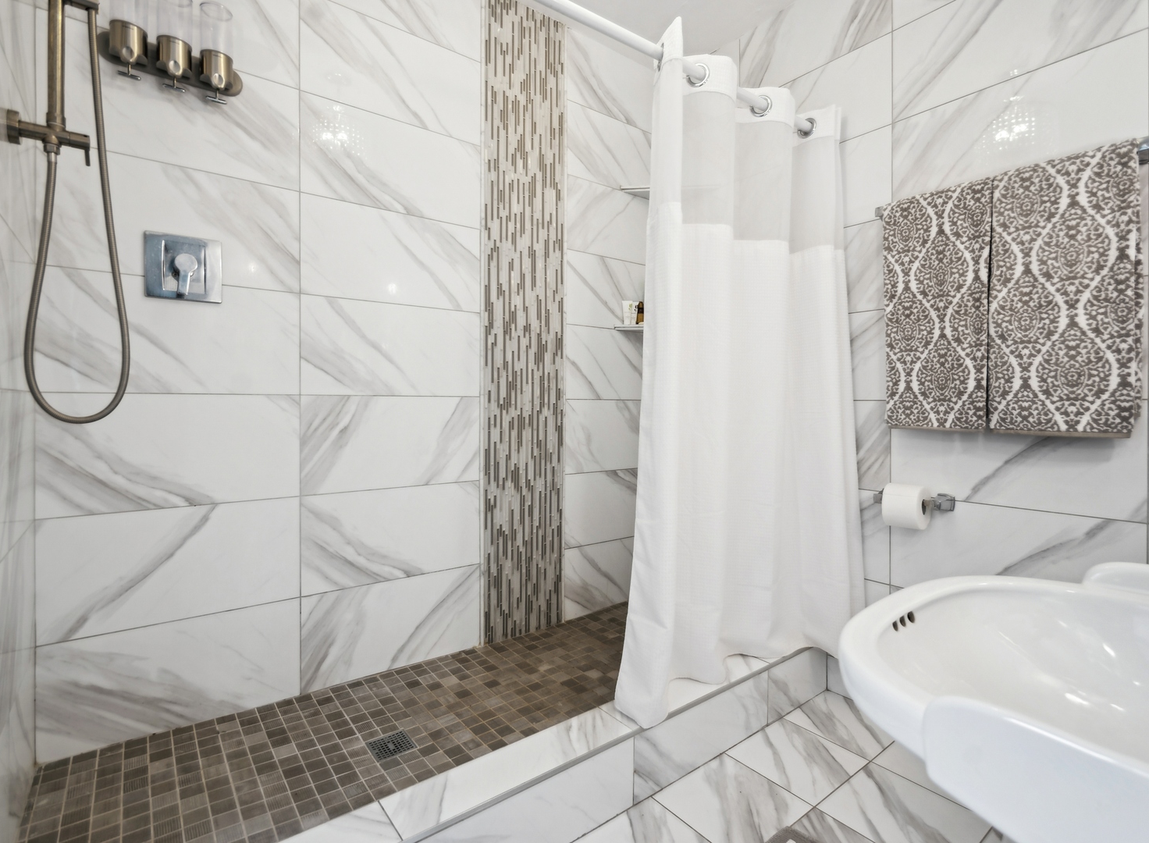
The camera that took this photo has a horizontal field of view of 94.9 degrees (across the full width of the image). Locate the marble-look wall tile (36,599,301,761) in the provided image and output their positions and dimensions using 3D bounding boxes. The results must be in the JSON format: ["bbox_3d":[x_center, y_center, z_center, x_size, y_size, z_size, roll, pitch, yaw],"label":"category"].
[{"bbox_3d":[-1.065,0.694,1.439,0.565,0.291,0.010,-1,1,-39],"label":"marble-look wall tile"}]

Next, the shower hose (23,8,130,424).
[{"bbox_3d":[-0.987,-0.415,1.052,0.156,0.838,0.050,-1,1,-39],"label":"shower hose"}]

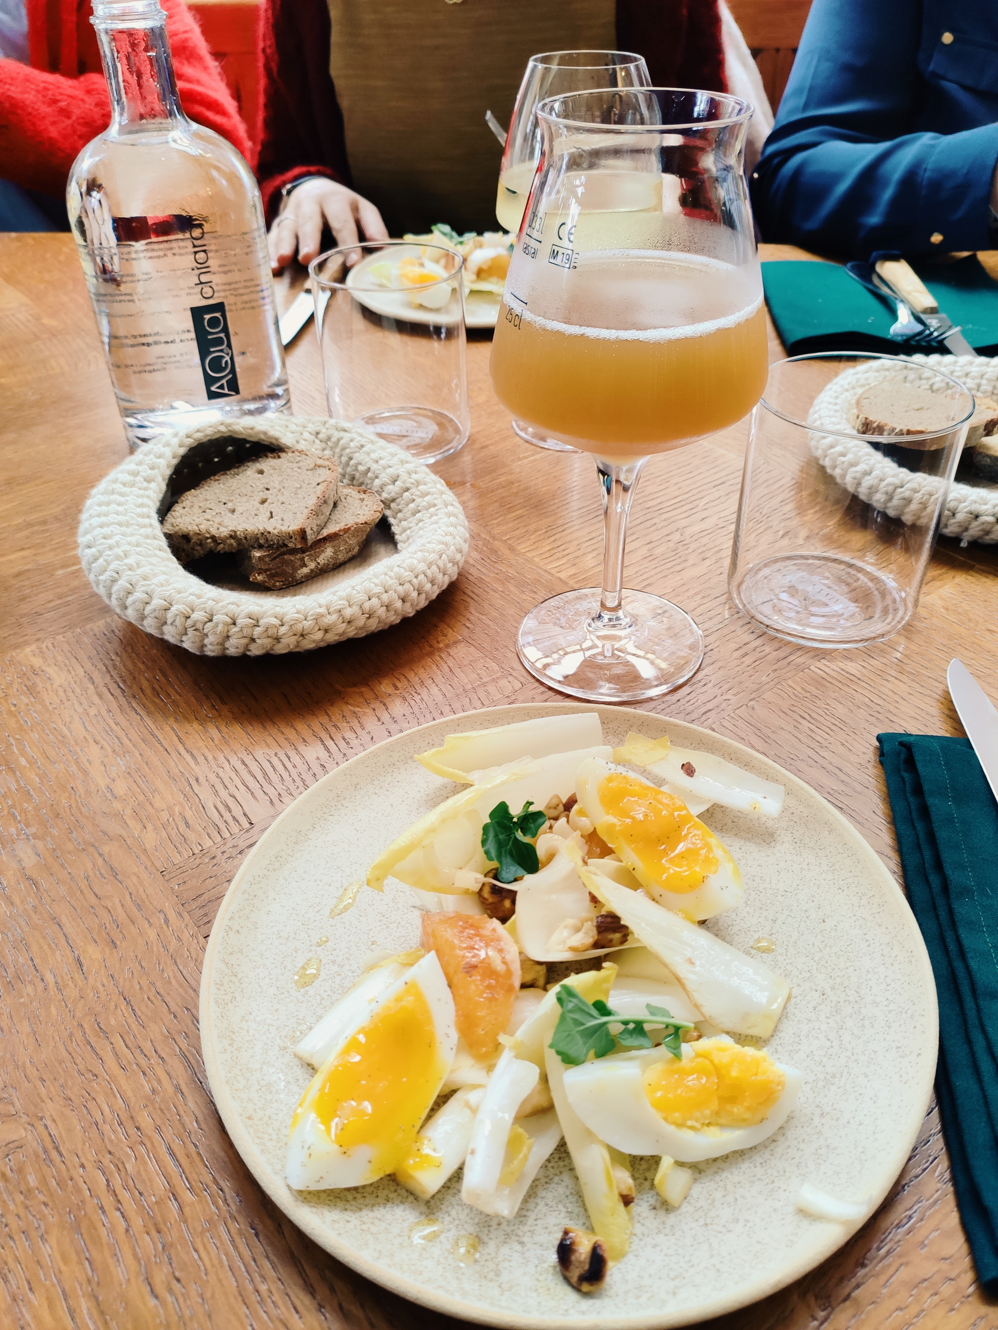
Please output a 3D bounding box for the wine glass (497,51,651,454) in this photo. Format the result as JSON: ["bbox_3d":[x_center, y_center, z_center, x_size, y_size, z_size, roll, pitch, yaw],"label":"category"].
[{"bbox_3d":[0.043,-0.209,0.518,0.085,0.181,0.085,-2,39,0],"label":"wine glass"}]

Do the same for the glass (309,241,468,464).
[{"bbox_3d":[-0.055,-0.164,0.533,0.079,0.097,0.079,-2,39,0],"label":"glass"}]

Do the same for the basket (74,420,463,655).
[{"bbox_3d":[-0.098,-0.064,0.448,0.171,0.050,0.171,-2,39,0],"label":"basket"}]

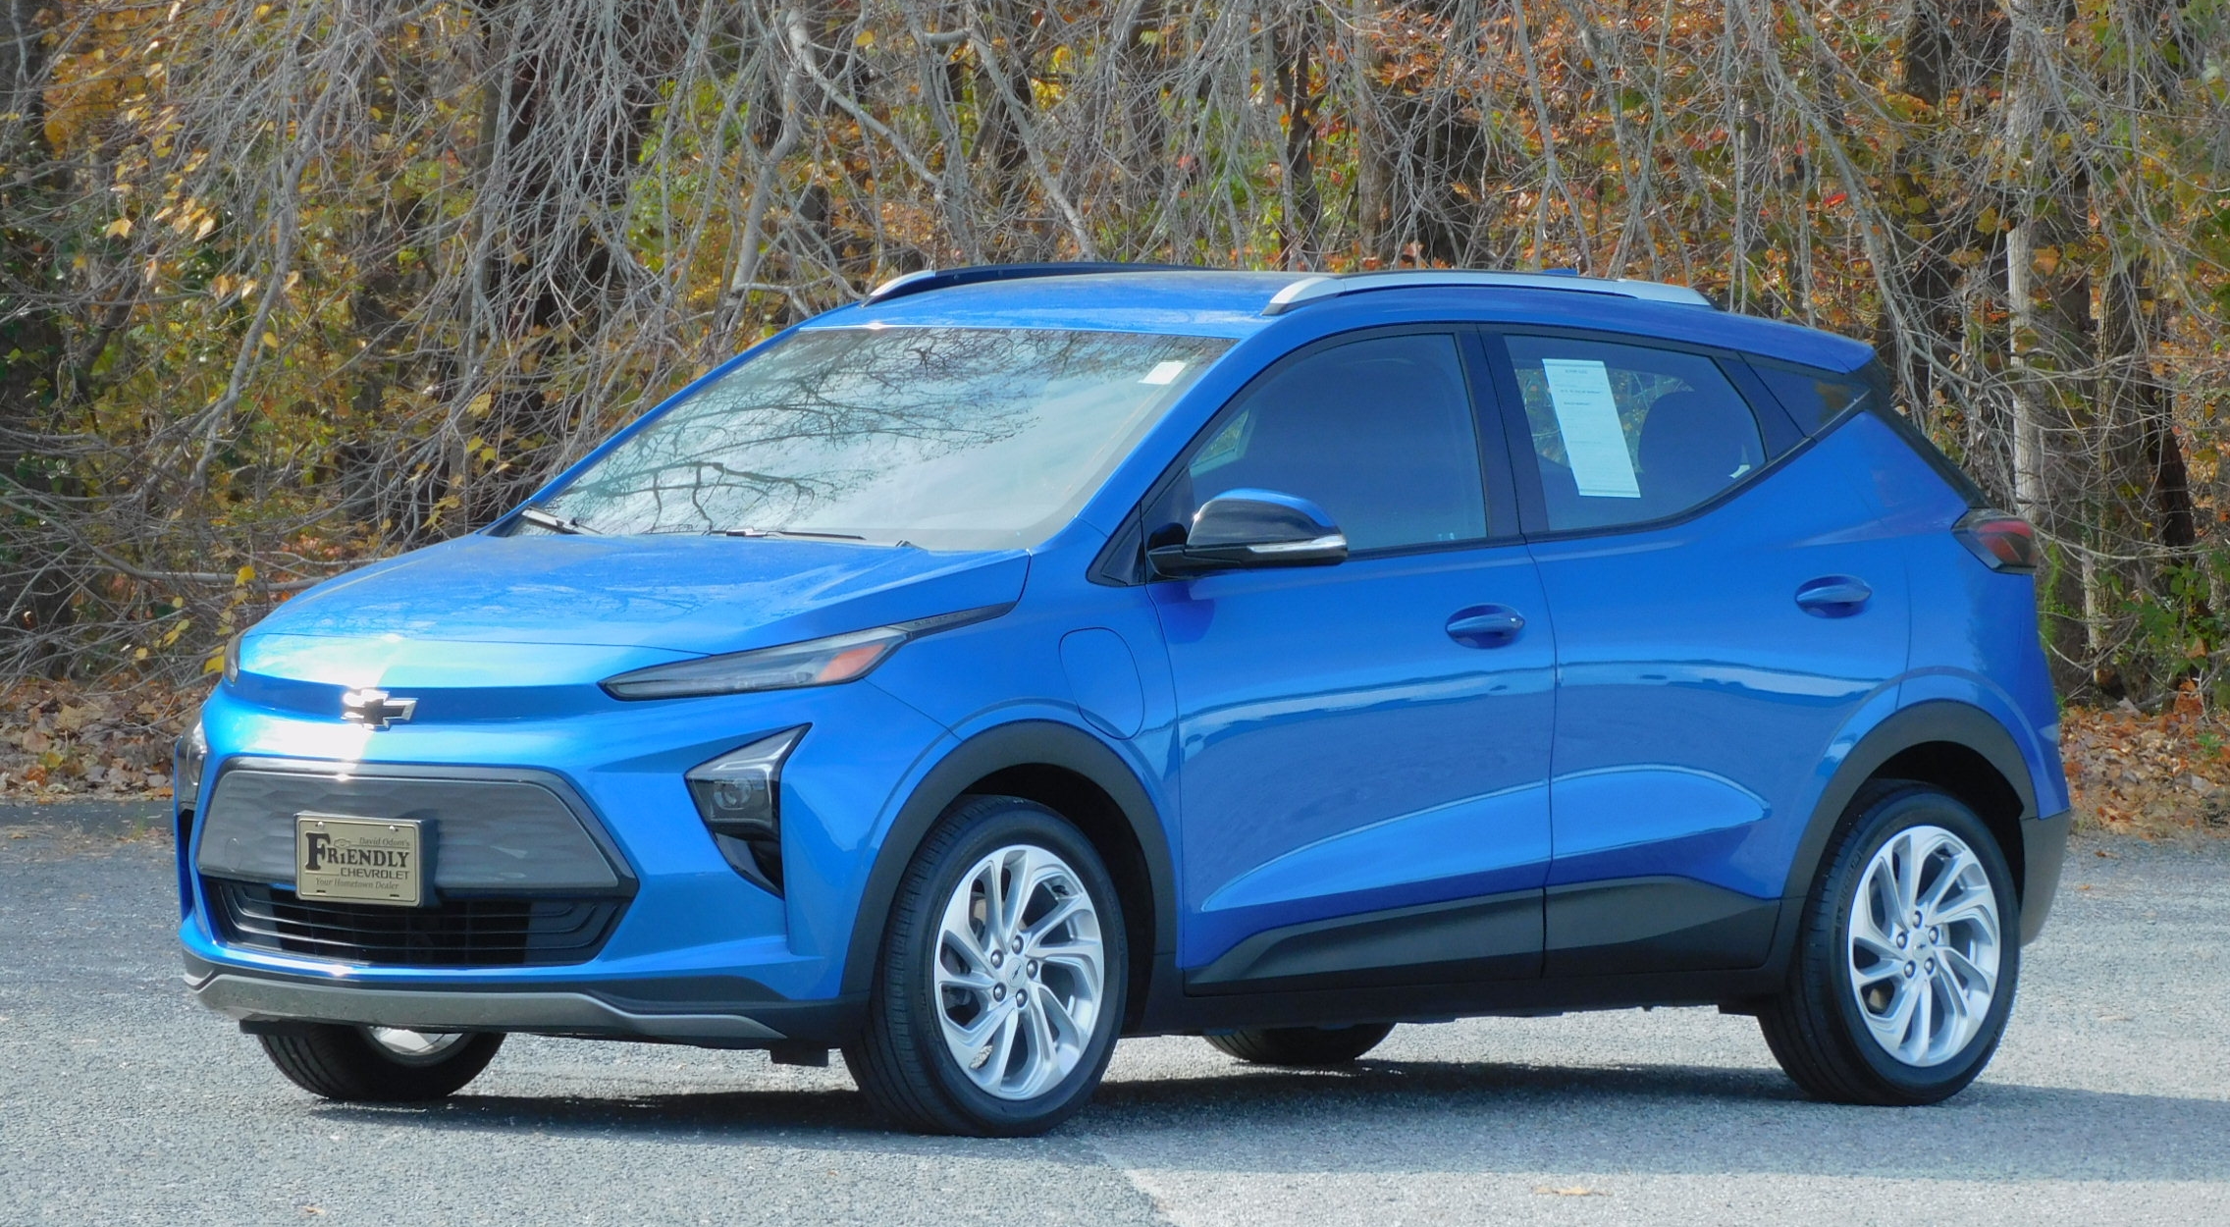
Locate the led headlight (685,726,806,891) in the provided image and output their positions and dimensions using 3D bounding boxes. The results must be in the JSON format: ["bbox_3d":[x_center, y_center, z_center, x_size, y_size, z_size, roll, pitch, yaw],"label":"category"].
[{"bbox_3d":[-0.679,0.348,31.453,0.190,0.300,0.160,3,2,41],"label":"led headlight"}]

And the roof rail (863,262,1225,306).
[{"bbox_3d":[-0.053,-0.636,33.940,0.070,0.095,1.370,2,2,41],"label":"roof rail"}]

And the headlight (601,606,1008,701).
[{"bbox_3d":[-0.558,0.073,31.631,0.365,0.180,0.730,2,2,41],"label":"headlight"}]

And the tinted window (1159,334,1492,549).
[{"bbox_3d":[0.366,-0.326,32.615,0.970,0.410,0.060,0,-19,-46],"label":"tinted window"}]

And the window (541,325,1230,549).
[{"bbox_3d":[-0.448,-0.342,32.725,1.290,0.100,0.868,3,32,41],"label":"window"}]

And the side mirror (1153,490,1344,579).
[{"bbox_3d":[0.240,-0.147,32.104,0.240,0.170,0.280,2,2,41],"label":"side mirror"}]

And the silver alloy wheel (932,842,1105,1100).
[{"bbox_3d":[-0.244,0.651,31.872,0.190,0.469,0.469,3,2,41],"label":"silver alloy wheel"}]

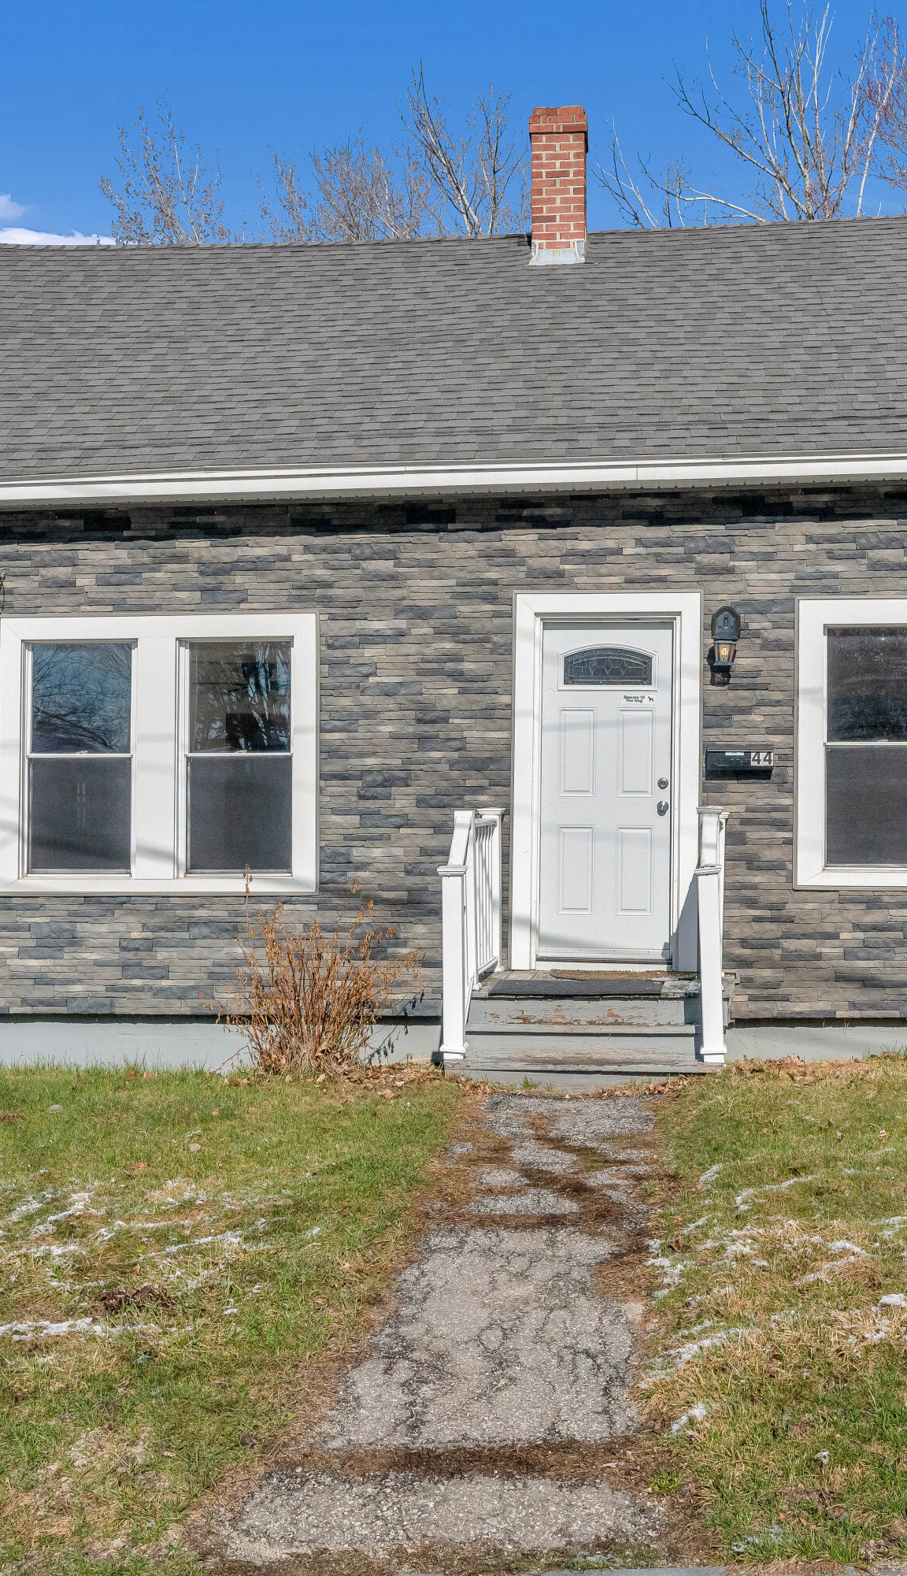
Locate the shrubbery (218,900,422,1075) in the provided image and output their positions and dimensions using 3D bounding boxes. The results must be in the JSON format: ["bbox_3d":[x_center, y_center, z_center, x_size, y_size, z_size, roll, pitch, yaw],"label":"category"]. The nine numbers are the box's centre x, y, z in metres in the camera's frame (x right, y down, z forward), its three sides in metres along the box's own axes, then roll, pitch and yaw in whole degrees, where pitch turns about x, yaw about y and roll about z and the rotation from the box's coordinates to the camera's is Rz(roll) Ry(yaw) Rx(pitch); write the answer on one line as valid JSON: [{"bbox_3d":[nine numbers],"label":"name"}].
[{"bbox_3d":[-0.781,1.175,10.961,1.070,1.030,0.900,0,-3,6],"label":"shrubbery"}]

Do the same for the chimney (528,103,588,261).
[{"bbox_3d":[0.858,-4.761,14.744,0.450,1.280,0.460,0,-3,6],"label":"chimney"}]

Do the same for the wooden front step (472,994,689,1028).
[{"bbox_3d":[0.718,1.226,10.089,1.250,0.160,0.300,0,-3,6],"label":"wooden front step"}]

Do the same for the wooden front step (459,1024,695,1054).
[{"bbox_3d":[0.678,1.373,9.795,1.310,0.170,0.300,0,-3,6],"label":"wooden front step"}]

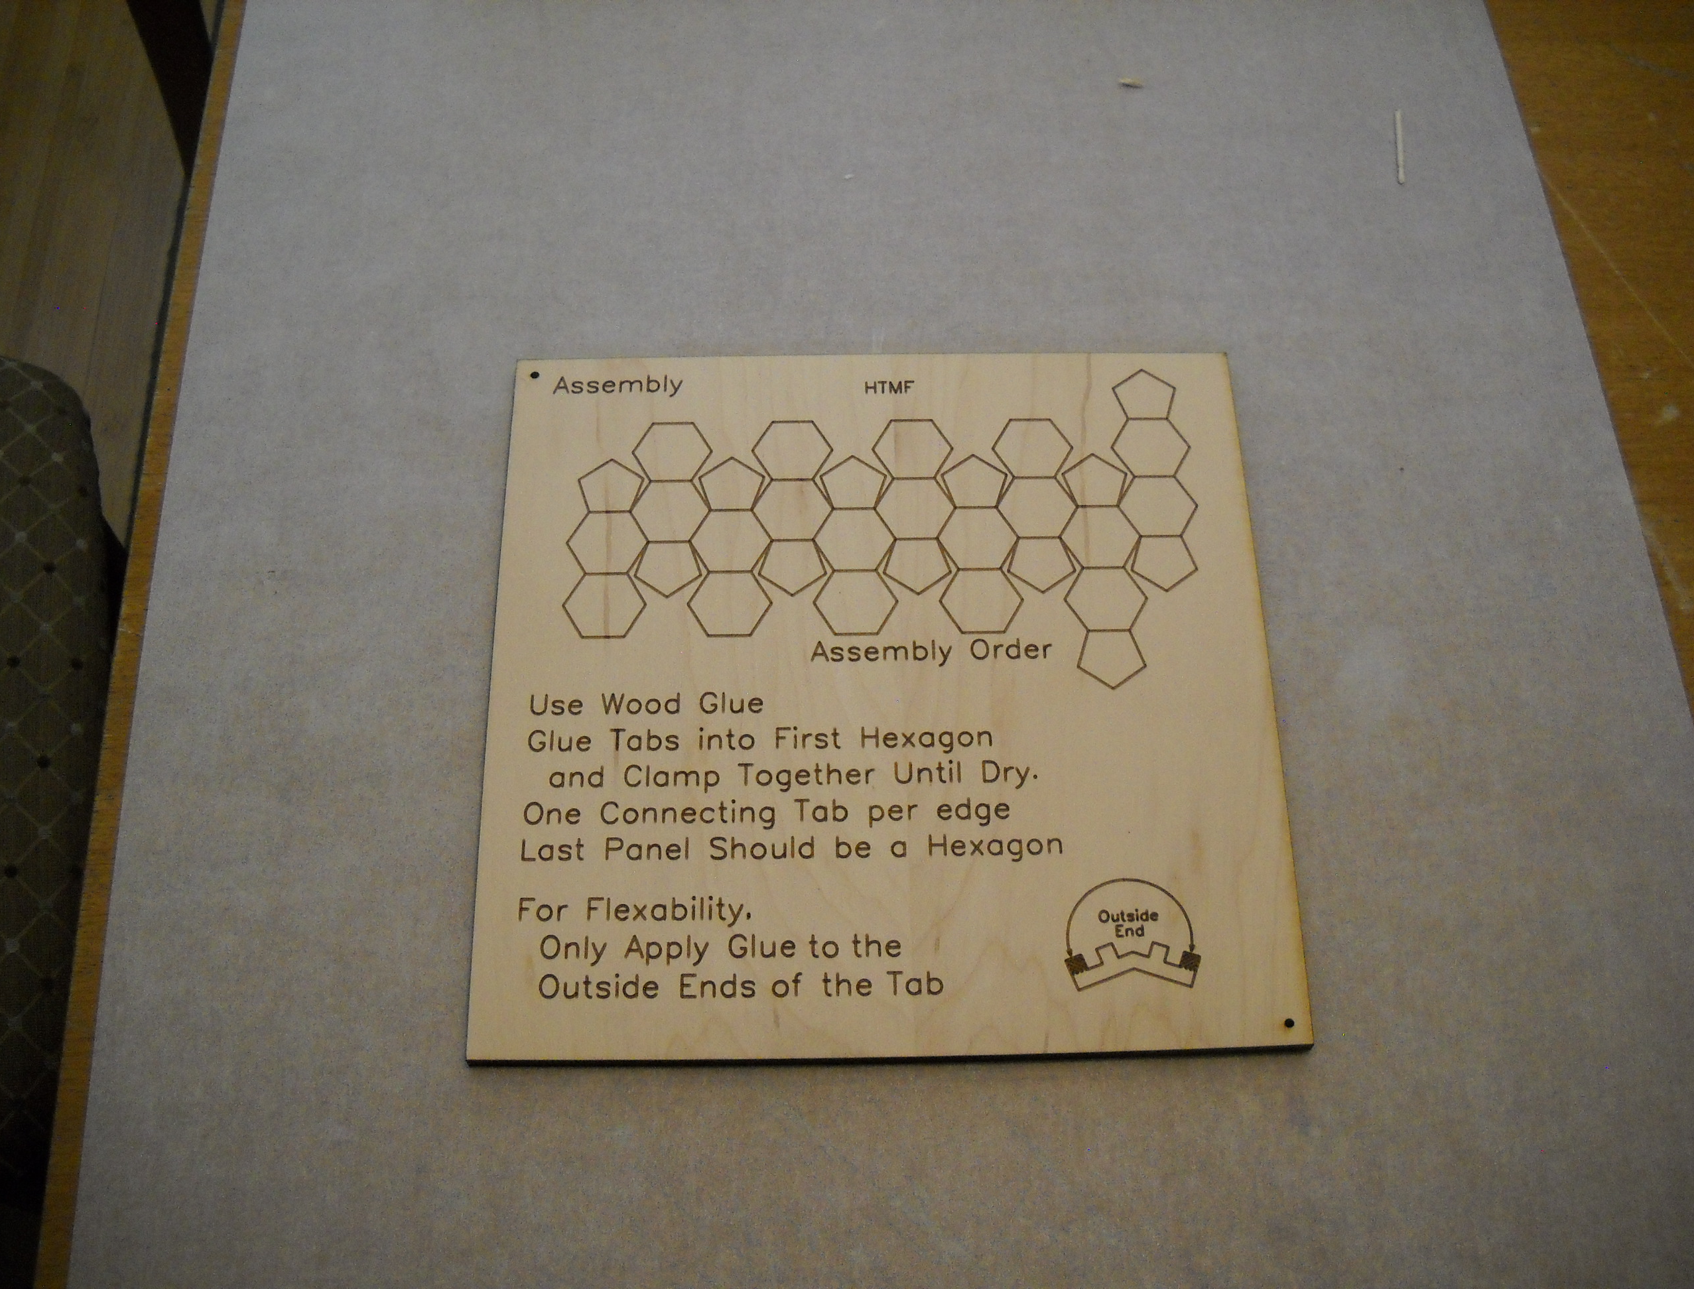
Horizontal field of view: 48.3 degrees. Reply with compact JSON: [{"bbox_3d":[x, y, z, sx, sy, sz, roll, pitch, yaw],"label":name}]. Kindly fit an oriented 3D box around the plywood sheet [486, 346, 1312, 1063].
[{"bbox_3d":[0.010,0.009,0.542,0.223,0.006,0.223,-1,63,-1],"label":"plywood sheet"}]

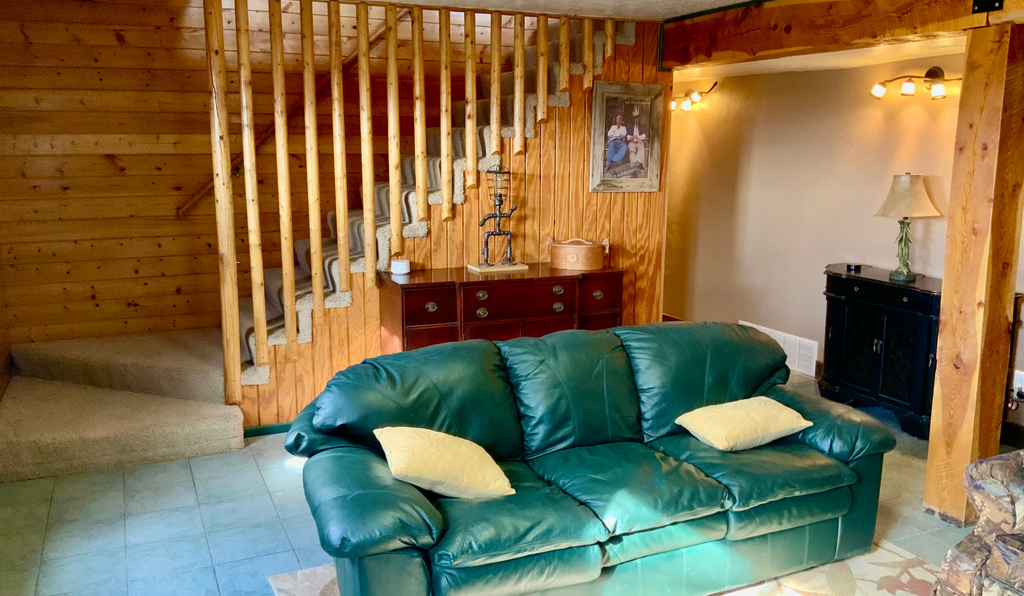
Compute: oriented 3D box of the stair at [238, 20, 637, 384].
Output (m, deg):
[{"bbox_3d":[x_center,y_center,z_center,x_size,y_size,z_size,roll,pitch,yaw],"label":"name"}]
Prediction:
[{"bbox_3d":[-0.568,-0.686,5.521,2.606,2.202,1.050,-4,11,-24],"label":"stair"}]

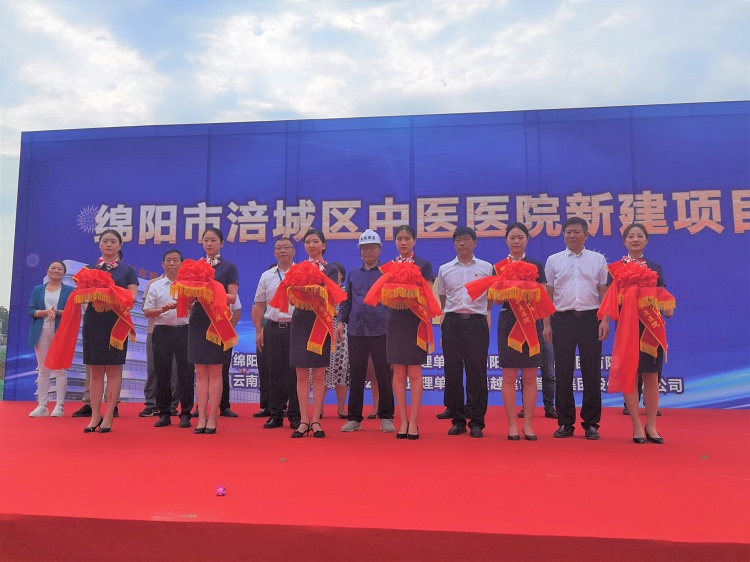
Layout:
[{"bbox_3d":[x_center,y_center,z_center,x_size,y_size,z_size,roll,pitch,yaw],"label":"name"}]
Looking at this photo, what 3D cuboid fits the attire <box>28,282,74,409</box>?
[{"bbox_3d":[-3.409,0.670,6.144,0.490,1.316,0.320,2,-7,-15],"label":"attire"}]

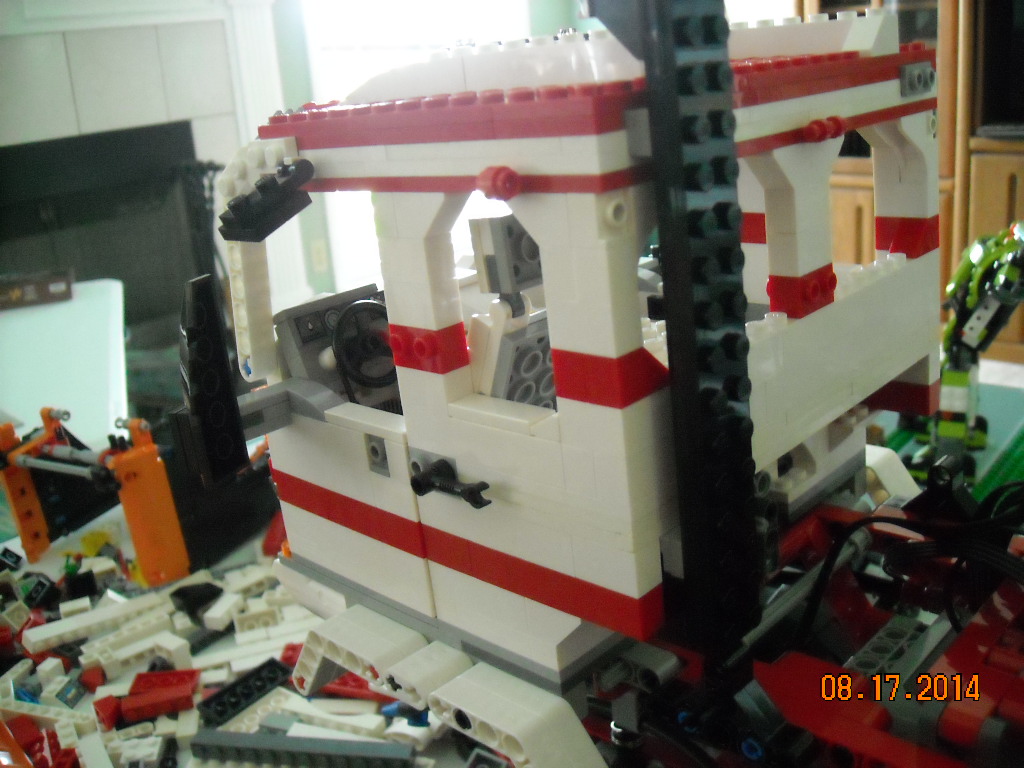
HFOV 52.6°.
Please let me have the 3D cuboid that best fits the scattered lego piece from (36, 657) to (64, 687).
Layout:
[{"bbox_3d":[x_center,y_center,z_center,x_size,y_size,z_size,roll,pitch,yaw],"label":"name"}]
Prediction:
[{"bbox_3d":[-0.249,0.155,0.557,0.009,0.010,0.011,1,15,20],"label":"scattered lego piece"}]

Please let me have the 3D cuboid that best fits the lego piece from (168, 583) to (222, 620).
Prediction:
[{"bbox_3d":[-0.173,0.119,0.568,0.026,0.011,0.015,-9,17,-9],"label":"lego piece"}]

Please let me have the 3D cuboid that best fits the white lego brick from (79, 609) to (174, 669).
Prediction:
[{"bbox_3d":[-0.207,0.138,0.560,0.048,0.011,0.009,-19,21,-35],"label":"white lego brick"}]

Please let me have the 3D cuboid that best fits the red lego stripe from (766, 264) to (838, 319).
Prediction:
[{"bbox_3d":[0.066,-0.022,0.233,0.011,0.010,0.016,11,25,44],"label":"red lego stripe"}]

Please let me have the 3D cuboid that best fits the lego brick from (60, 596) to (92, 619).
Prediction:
[{"bbox_3d":[-0.266,0.138,0.633,0.016,0.008,0.010,-13,31,-18],"label":"lego brick"}]

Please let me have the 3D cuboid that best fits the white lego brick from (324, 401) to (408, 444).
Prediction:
[{"bbox_3d":[-0.033,0.009,0.250,0.008,0.003,0.032,-22,22,-39],"label":"white lego brick"}]

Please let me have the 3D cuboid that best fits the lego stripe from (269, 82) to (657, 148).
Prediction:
[{"bbox_3d":[-0.017,-0.054,0.210,0.102,0.008,0.016,11,25,44],"label":"lego stripe"}]

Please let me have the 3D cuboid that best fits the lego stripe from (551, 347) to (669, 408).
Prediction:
[{"bbox_3d":[0.019,-0.003,0.194,0.016,0.010,0.016,11,25,44],"label":"lego stripe"}]

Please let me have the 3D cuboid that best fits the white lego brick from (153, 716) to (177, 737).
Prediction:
[{"bbox_3d":[-0.154,0.152,0.460,0.009,0.007,0.009,-6,17,2],"label":"white lego brick"}]

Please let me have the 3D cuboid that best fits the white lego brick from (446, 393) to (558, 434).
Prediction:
[{"bbox_3d":[-0.002,0.006,0.216,0.024,0.003,0.008,10,24,44],"label":"white lego brick"}]

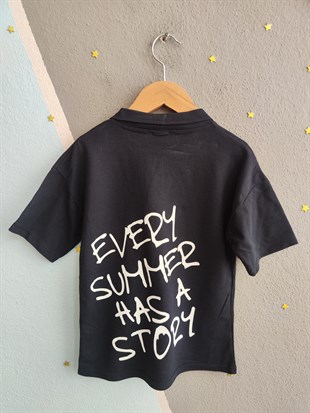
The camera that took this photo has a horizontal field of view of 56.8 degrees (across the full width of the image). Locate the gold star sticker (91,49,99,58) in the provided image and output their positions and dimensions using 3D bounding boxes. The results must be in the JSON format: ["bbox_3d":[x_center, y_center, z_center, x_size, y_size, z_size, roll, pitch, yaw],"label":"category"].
[{"bbox_3d":[-0.119,-0.302,0.568,0.017,0.018,0.003,0,0,0],"label":"gold star sticker"}]

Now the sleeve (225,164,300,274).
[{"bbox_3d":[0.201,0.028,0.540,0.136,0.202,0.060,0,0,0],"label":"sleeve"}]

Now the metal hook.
[{"bbox_3d":[0.022,-0.284,0.545,0.055,0.090,0.010,0,0,0],"label":"metal hook"}]

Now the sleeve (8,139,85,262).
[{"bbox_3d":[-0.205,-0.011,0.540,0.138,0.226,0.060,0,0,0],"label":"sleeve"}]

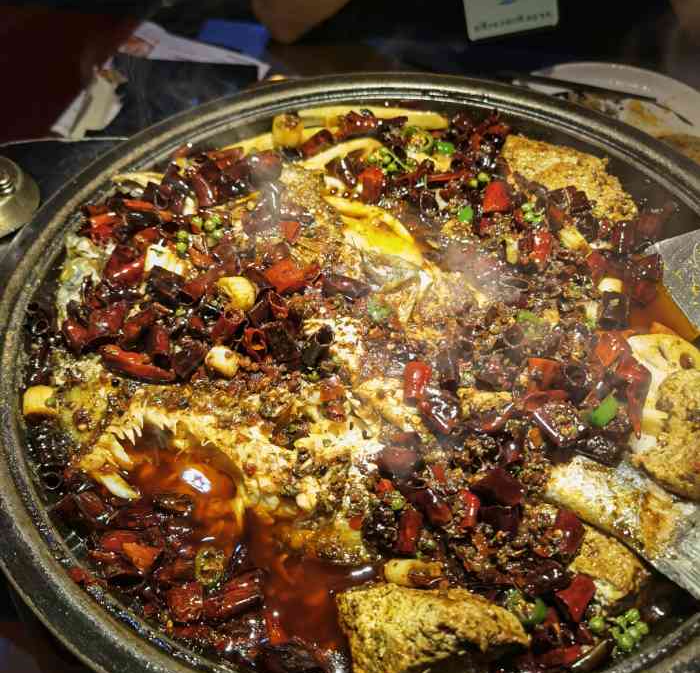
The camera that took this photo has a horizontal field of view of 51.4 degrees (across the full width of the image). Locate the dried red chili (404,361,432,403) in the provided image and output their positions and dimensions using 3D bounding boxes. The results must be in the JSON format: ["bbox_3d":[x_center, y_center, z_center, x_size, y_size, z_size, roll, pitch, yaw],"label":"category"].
[{"bbox_3d":[0.032,0.021,0.348,0.013,0.011,0.017,5,52,5],"label":"dried red chili"}]

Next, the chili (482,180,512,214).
[{"bbox_3d":[0.088,-0.084,0.437,0.015,0.011,0.017,9,52,8],"label":"chili"}]

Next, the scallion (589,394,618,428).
[{"bbox_3d":[0.120,0.035,0.342,0.009,0.005,0.015,36,60,26],"label":"scallion"}]

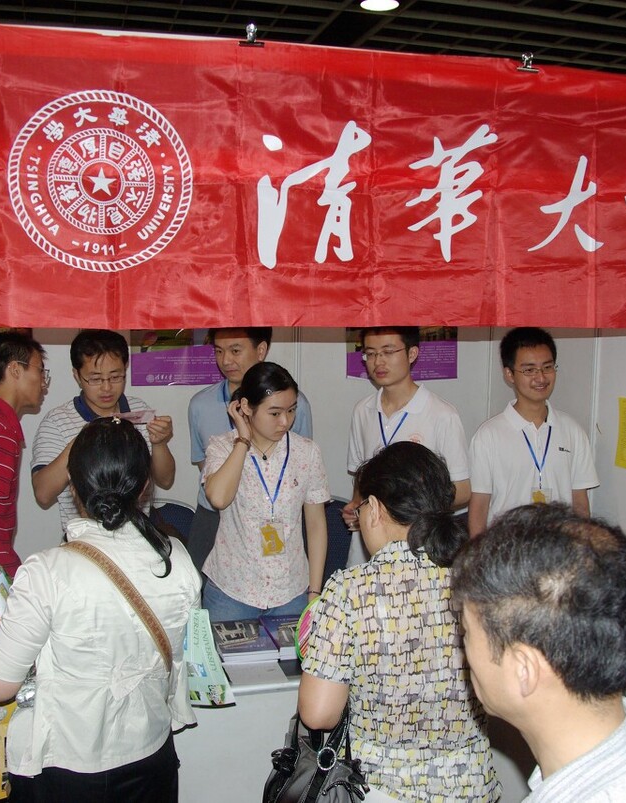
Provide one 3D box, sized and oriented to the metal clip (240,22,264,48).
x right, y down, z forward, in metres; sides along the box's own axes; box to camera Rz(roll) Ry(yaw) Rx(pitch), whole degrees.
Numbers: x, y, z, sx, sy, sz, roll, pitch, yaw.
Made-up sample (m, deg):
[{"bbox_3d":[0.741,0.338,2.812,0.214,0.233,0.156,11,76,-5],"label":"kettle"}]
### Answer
[{"bbox_3d":[-0.151,-0.905,2.229,0.062,0.058,0.035,-1,5,-15],"label":"metal clip"}]

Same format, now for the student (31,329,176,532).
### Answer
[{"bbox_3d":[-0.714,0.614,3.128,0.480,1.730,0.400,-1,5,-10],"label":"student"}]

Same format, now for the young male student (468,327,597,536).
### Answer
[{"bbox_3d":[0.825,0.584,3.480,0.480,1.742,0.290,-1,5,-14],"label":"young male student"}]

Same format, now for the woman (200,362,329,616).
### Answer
[{"bbox_3d":[-0.168,0.668,3.181,0.440,1.619,0.310,-1,5,-9],"label":"woman"}]

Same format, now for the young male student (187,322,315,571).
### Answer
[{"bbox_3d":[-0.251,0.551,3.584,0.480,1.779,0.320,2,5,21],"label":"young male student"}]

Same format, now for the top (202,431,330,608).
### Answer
[{"bbox_3d":[-0.167,0.410,3.158,0.430,0.610,0.280,-1,5,-9],"label":"top"}]

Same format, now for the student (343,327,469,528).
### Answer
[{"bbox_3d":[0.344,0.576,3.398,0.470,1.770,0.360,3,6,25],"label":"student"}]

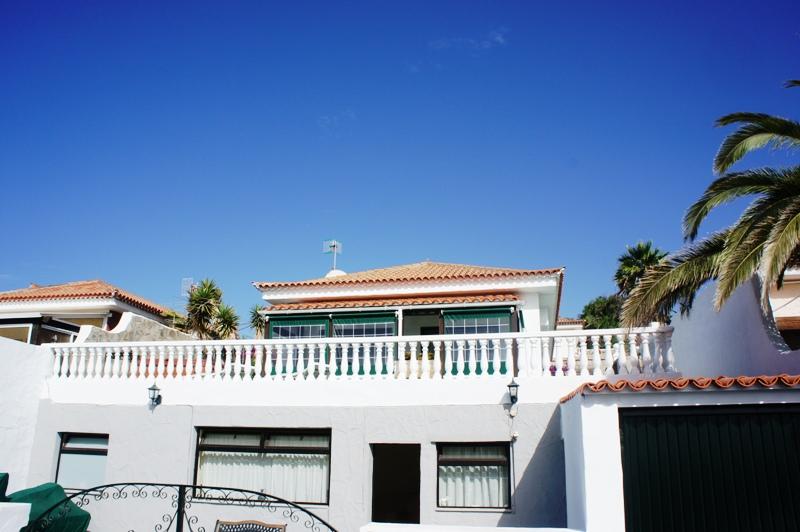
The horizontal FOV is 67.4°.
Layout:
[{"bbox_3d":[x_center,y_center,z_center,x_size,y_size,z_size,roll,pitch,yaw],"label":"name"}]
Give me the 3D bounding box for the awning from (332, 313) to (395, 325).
[{"bbox_3d":[-0.975,1.345,15.591,1.719,0.329,0.350,-3,-13,13],"label":"awning"}]

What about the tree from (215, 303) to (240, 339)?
[{"bbox_3d":[-4.978,1.881,17.107,0.713,1.700,0.713,-3,-13,13],"label":"tree"}]

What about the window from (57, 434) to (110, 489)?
[{"bbox_3d":[-6.257,3.888,11.853,1.119,1.109,0.140,-3,-13,13],"label":"window"}]

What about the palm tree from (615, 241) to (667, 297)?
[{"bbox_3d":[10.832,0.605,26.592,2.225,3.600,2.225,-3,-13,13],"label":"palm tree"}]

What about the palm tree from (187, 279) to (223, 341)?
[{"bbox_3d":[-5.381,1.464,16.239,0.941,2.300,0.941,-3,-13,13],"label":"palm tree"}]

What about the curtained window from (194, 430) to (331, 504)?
[{"bbox_3d":[-2.538,3.659,11.001,2.703,1.309,0.140,-3,-13,13],"label":"curtained window"}]

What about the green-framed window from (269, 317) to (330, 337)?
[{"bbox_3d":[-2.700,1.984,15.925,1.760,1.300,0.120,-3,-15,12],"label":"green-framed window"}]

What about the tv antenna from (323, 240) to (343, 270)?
[{"bbox_3d":[-2.163,-0.354,19.389,0.620,0.980,0.550,-8,-15,30],"label":"tv antenna"}]

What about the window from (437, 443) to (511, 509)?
[{"bbox_3d":[1.244,3.523,10.112,1.256,1.066,0.140,-3,-13,13],"label":"window"}]

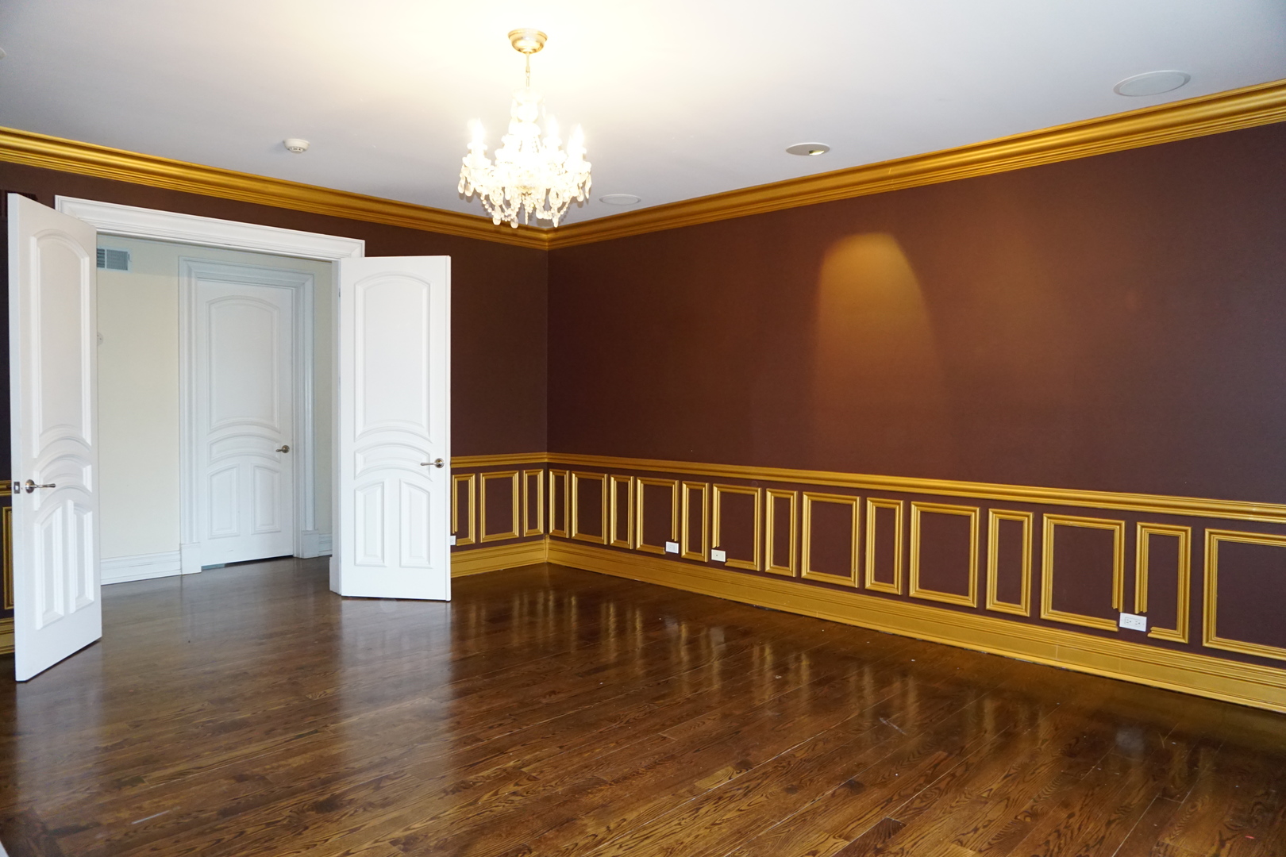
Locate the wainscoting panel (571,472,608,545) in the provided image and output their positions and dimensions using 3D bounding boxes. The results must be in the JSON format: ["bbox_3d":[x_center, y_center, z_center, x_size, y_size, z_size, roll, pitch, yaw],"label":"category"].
[{"bbox_3d":[-0.418,0.619,6.755,0.379,0.538,0.025,2,3,43],"label":"wainscoting panel"}]

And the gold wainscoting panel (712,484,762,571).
[{"bbox_3d":[0.666,0.700,6.130,0.410,0.577,0.025,2,2,43],"label":"gold wainscoting panel"}]

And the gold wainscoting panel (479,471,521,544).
[{"bbox_3d":[-1.198,0.651,7.193,0.025,0.577,0.393,2,2,43],"label":"gold wainscoting panel"}]

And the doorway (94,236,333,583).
[{"bbox_3d":[-2.571,0.019,5.310,0.170,2.280,1.460,2,3,43],"label":"doorway"}]

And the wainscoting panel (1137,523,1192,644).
[{"bbox_3d":[2.609,0.771,4.310,0.237,0.577,0.025,2,2,43],"label":"wainscoting panel"}]

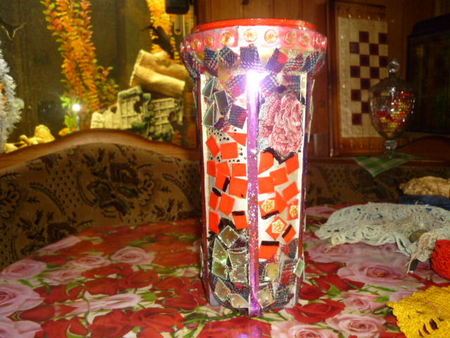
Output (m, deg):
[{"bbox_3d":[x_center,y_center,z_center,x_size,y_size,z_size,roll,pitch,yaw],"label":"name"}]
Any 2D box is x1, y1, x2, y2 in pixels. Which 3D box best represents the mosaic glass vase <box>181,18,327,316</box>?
[{"bbox_3d":[0.035,-0.001,0.460,0.156,0.299,0.156,0,9,0],"label":"mosaic glass vase"}]

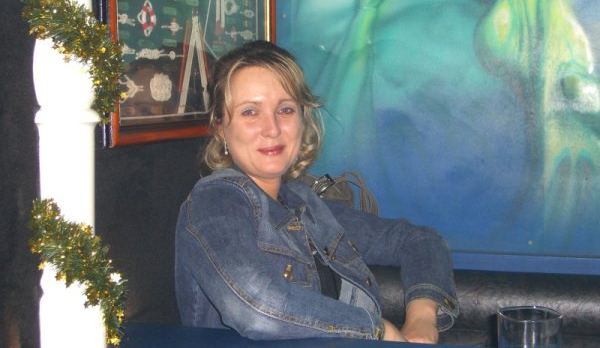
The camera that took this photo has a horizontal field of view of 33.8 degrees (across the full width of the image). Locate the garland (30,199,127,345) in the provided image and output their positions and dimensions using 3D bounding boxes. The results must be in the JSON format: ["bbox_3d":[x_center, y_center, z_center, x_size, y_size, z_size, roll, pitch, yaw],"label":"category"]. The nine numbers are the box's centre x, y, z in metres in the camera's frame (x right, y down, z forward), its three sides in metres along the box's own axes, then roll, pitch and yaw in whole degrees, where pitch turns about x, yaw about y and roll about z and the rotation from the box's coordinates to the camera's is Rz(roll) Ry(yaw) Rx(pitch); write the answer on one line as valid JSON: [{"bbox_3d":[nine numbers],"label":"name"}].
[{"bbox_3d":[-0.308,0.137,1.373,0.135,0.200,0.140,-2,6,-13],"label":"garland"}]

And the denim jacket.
[{"bbox_3d":[0.032,0.192,1.616,0.390,0.407,0.460,6,9,44],"label":"denim jacket"}]

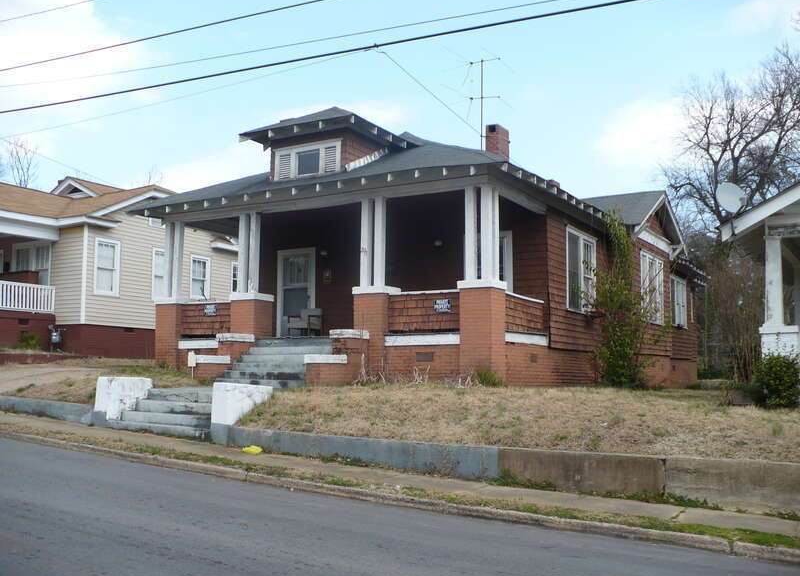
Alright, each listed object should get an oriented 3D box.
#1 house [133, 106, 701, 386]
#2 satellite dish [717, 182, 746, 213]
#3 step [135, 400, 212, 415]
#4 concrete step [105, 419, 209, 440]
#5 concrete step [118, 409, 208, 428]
[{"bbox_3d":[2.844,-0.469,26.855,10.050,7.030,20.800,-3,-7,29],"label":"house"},{"bbox_3d":[5.699,-1.539,14.700,0.470,0.520,0.320,2,-7,-20],"label":"satellite dish"},{"bbox_3d":[-3.632,2.056,14.752,2.290,0.195,0.310,-3,-7,29],"label":"step"},{"bbox_3d":[-3.942,2.331,14.170,2.290,0.160,0.310,-3,-7,29],"label":"concrete step"},{"bbox_3d":[-3.787,2.209,14.460,2.290,0.175,0.320,-3,-7,29],"label":"concrete step"}]

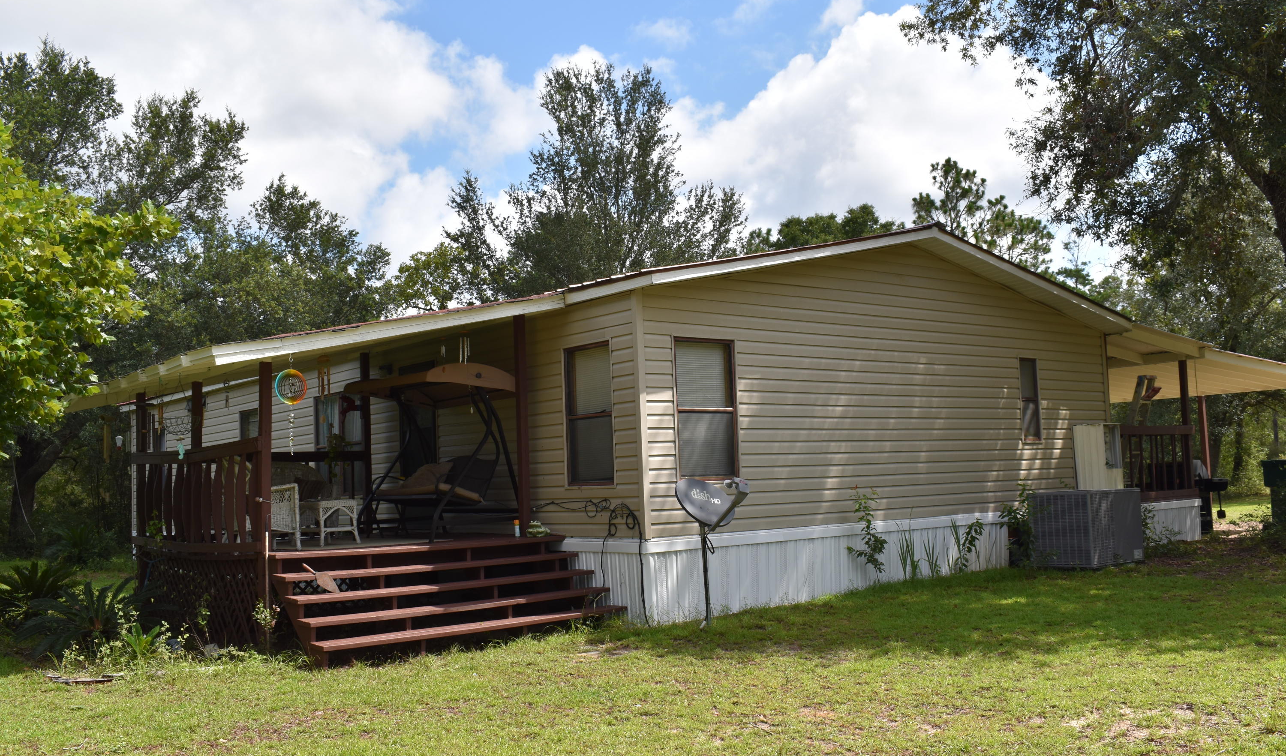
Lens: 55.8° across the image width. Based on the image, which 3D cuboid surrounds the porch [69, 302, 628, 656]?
[{"bbox_3d":[-3.125,0.884,12.111,3.650,3.200,5.200,2,-7,-40],"label":"porch"}]

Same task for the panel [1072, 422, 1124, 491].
[{"bbox_3d":[5.945,1.452,15.759,0.390,1.710,0.430,2,-7,-40],"label":"panel"}]

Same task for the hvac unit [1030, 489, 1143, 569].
[{"bbox_3d":[5.376,1.825,14.751,1.130,0.850,0.820,2,-7,-40],"label":"hvac unit"}]

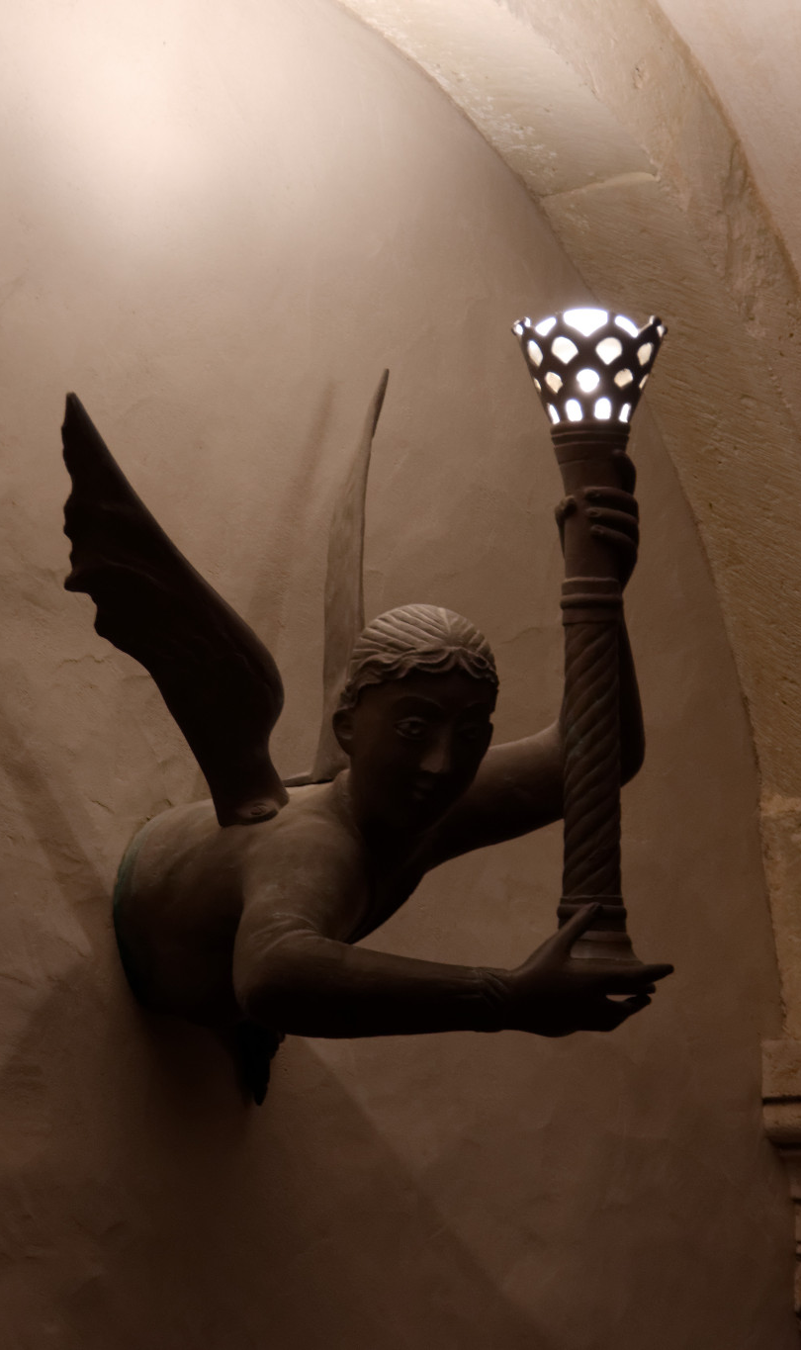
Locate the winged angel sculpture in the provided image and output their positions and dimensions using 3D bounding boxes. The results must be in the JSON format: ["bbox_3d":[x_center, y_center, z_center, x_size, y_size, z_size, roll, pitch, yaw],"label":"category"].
[{"bbox_3d":[-0.003,0.056,5.300,0.640,0.780,0.640,-5,-8,39],"label":"winged angel sculpture"}]

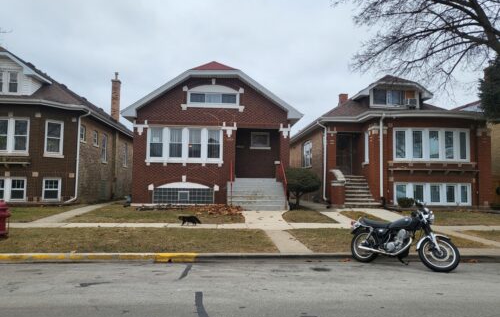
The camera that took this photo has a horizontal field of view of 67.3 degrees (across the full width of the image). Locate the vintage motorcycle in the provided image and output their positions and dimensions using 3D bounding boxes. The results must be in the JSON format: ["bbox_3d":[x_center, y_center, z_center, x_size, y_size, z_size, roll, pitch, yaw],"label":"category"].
[{"bbox_3d":[2.850,1.472,7.133,2.070,1.150,0.780,-3,-5,39],"label":"vintage motorcycle"}]

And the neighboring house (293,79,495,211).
[{"bbox_3d":[6.620,-0.592,22.802,8.400,6.550,12.500,1,-4,-4],"label":"neighboring house"}]

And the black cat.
[{"bbox_3d":[-1.838,1.928,11.600,0.730,0.300,0.170,1,-4,-4],"label":"black cat"}]

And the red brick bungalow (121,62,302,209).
[{"bbox_3d":[-1.950,-0.876,21.581,7.780,6.700,12.500,1,-4,-4],"label":"red brick bungalow"}]

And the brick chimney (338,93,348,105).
[{"bbox_3d":[5.371,-3.304,21.500,0.450,0.750,0.470,1,-4,-4],"label":"brick chimney"}]

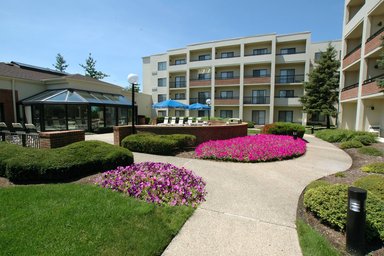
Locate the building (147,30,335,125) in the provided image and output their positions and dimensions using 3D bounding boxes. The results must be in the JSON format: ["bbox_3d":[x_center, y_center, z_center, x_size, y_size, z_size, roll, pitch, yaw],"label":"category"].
[{"bbox_3d":[7.064,-6.169,29.034,28.600,11.400,12.500,2,4,20],"label":"building"}]

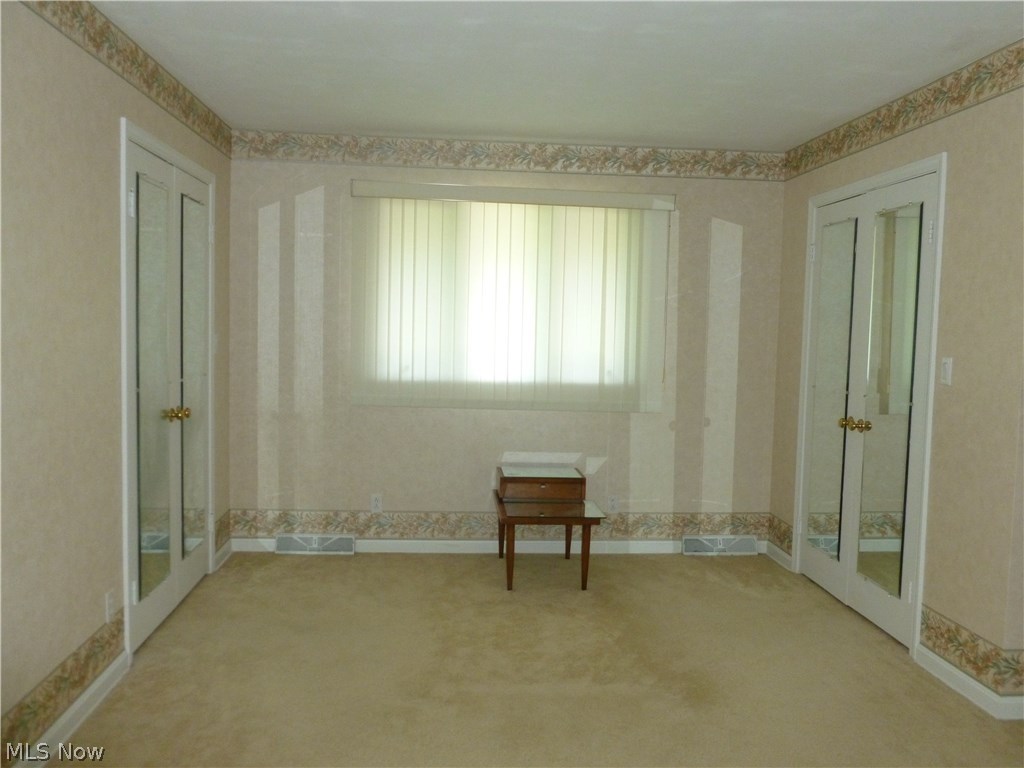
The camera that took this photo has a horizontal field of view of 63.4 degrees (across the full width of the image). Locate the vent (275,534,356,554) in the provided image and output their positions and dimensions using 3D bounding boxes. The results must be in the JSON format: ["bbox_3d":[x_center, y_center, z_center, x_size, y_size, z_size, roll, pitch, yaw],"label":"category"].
[{"bbox_3d":[-1.157,0.944,4.880,0.458,0.108,0.050,1,4,-5],"label":"vent"}]

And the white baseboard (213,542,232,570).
[{"bbox_3d":[-1.627,0.960,4.687,0.018,0.080,0.357,1,4,-5],"label":"white baseboard"}]

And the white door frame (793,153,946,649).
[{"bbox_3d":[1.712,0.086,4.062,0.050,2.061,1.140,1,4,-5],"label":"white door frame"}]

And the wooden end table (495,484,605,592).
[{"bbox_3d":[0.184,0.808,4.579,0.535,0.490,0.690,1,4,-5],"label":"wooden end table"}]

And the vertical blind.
[{"bbox_3d":[0.004,-0.493,4.849,1.875,1.295,0.095,1,4,-5],"label":"vertical blind"}]

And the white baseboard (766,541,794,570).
[{"bbox_3d":[1.597,1.020,4.970,0.018,0.080,0.347,1,4,-5],"label":"white baseboard"}]

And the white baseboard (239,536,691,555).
[{"bbox_3d":[-0.299,0.973,4.970,2.714,0.080,0.020,1,4,-5],"label":"white baseboard"}]

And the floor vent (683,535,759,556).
[{"bbox_3d":[1.278,0.990,5.090,0.465,0.108,0.050,1,4,-5],"label":"floor vent"}]

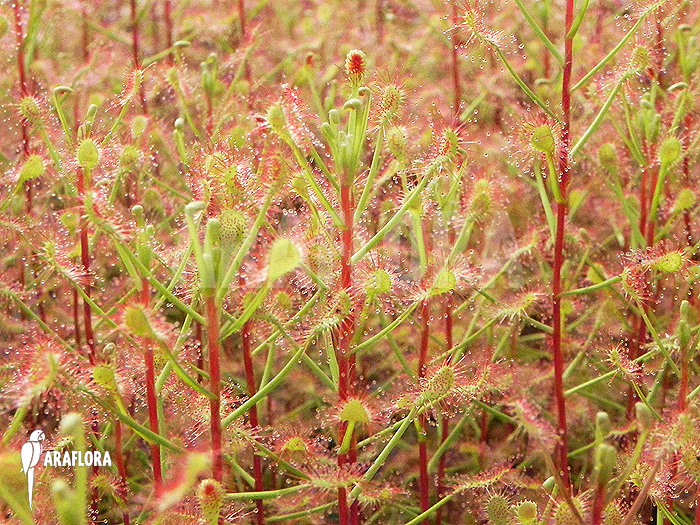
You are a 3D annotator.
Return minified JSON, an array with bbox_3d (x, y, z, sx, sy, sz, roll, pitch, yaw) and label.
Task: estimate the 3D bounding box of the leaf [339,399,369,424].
[{"bbox_3d":[0.001,0.038,0.382,0.008,0.007,0.003,3,14,0],"label":"leaf"}]

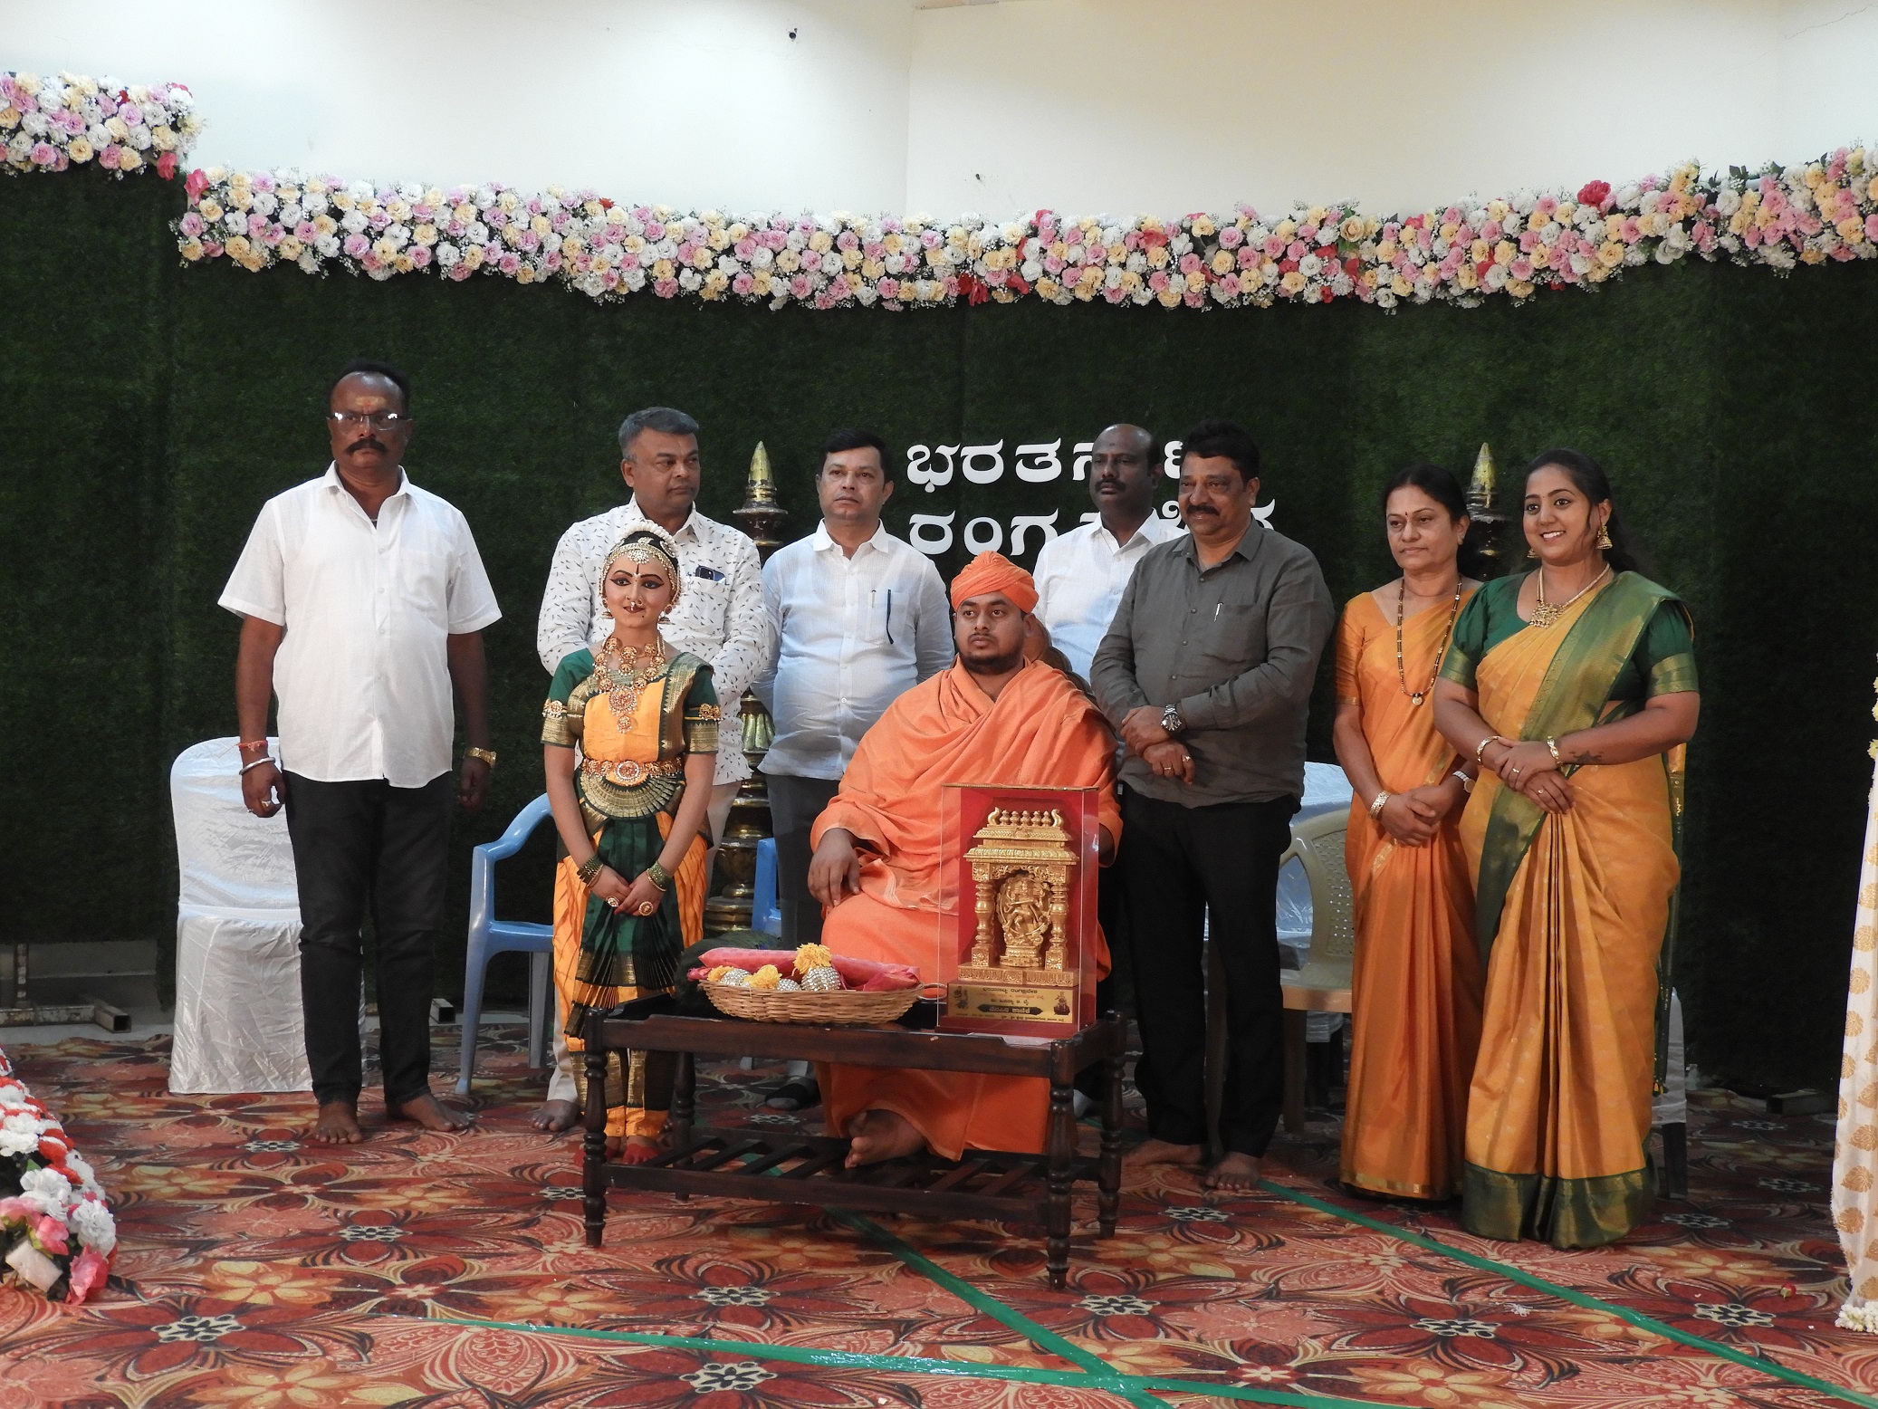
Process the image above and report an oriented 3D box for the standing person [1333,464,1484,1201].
[{"bbox_3d":[1.039,0.269,5.328,0.420,1.574,0.340,2,3,27],"label":"standing person"}]

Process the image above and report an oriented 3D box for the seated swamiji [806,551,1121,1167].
[{"bbox_3d":[0.072,0.333,5.767,0.700,1.368,0.800,2,2,16],"label":"seated swamiji"}]

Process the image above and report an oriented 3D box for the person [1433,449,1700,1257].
[{"bbox_3d":[1.280,0.279,4.993,0.510,1.589,0.400,2,3,29],"label":"person"}]

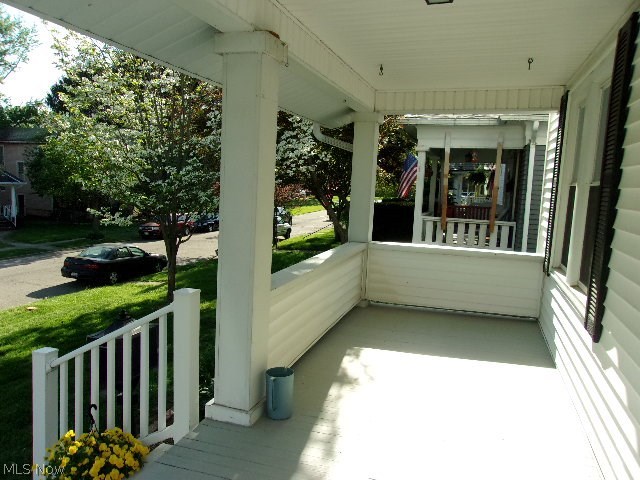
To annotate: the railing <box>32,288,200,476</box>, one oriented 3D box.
[{"bbox_3d":[-1.346,0.984,3.247,1.245,1.470,0.115,4,6,18],"label":"railing"}]

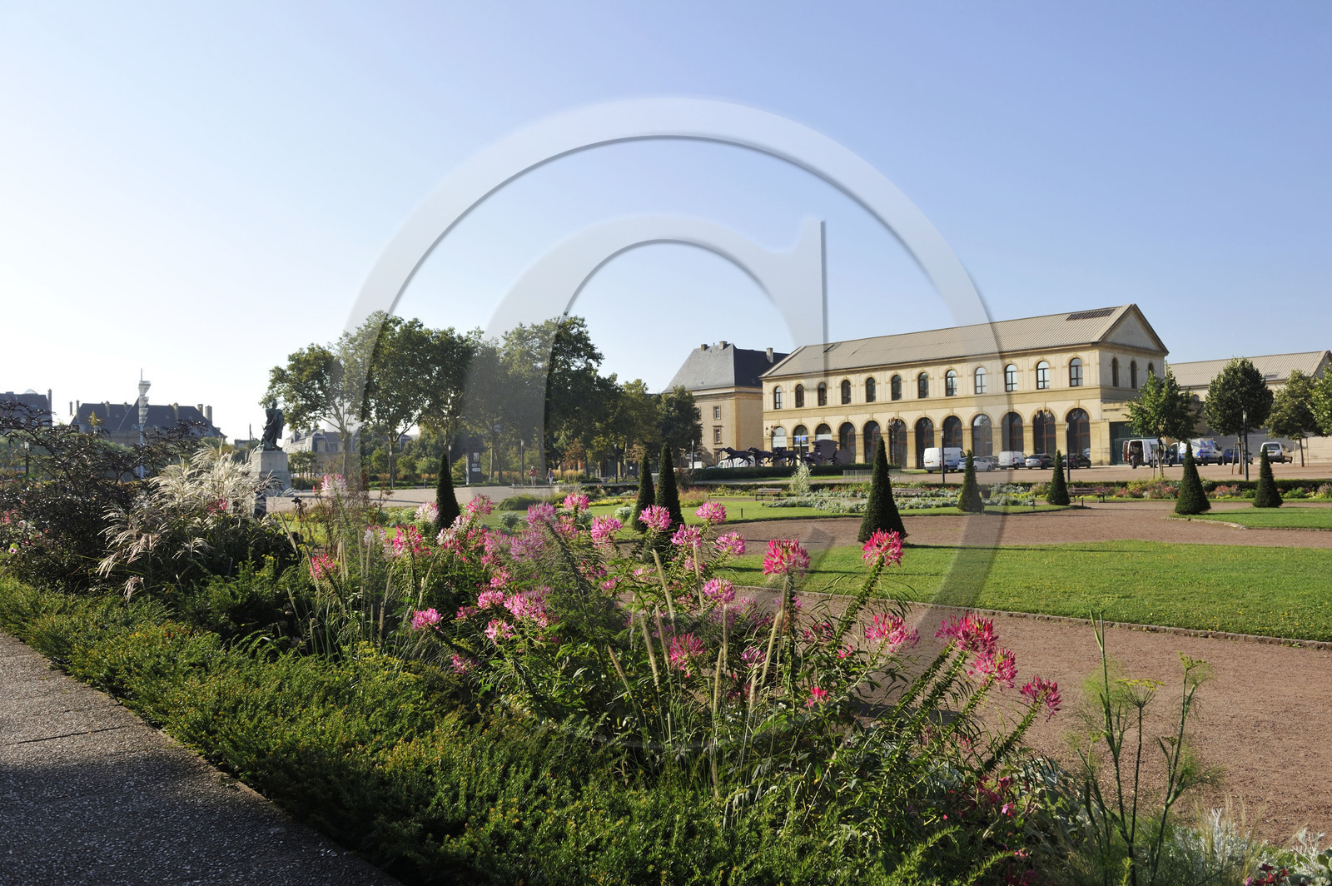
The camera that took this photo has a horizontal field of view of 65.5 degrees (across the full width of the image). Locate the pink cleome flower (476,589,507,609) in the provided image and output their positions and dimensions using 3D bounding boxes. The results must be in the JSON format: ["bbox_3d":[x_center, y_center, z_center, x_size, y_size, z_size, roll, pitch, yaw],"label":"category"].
[{"bbox_3d":[-0.876,0.781,5.200,0.152,0.094,0.152,-1,-1,-10],"label":"pink cleome flower"}]

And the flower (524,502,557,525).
[{"bbox_3d":[-0.685,0.387,5.700,0.183,0.120,0.174,-1,-2,0],"label":"flower"}]

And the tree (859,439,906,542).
[{"bbox_3d":[6.436,1.377,31.000,1.405,3.132,1.405,-2,-1,12],"label":"tree"}]

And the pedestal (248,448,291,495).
[{"bbox_3d":[-26.745,2.004,70.000,2.163,3.081,2.163,0,-2,-41],"label":"pedestal"}]

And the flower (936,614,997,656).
[{"bbox_3d":[1.104,0.705,3.800,0.225,0.157,0.190,-1,-2,0],"label":"flower"}]

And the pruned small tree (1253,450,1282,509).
[{"bbox_3d":[26.297,1.537,45.300,1.104,2.528,1.104,-2,-2,30],"label":"pruned small tree"}]

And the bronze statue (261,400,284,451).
[{"bbox_3d":[-26.638,-1.170,70.000,1.240,3.420,1.054,-1,-2,-30],"label":"bronze statue"}]

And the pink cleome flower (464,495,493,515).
[{"bbox_3d":[-1.119,0.374,6.200,0.174,0.125,0.166,-1,-2,0],"label":"pink cleome flower"}]

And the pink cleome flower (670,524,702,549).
[{"bbox_3d":[0.097,0.434,4.800,0.145,0.110,0.145,-2,-1,1],"label":"pink cleome flower"}]

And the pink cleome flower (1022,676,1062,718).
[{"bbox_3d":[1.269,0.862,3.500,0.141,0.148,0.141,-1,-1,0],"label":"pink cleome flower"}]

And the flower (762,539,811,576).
[{"bbox_3d":[0.478,0.453,4.100,0.194,0.148,0.184,-1,-2,0],"label":"flower"}]

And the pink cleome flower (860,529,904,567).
[{"bbox_3d":[0.793,0.384,3.800,0.156,0.134,0.156,-2,-1,12],"label":"pink cleome flower"}]

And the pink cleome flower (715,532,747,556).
[{"bbox_3d":[0.297,0.468,4.800,0.140,0.110,0.140,-2,-1,3],"label":"pink cleome flower"}]

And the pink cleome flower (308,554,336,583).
[{"bbox_3d":[-2.024,0.736,6.100,0.166,0.172,0.166,-1,-1,0],"label":"pink cleome flower"}]

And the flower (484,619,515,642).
[{"bbox_3d":[-0.823,0.925,5.100,0.154,0.118,0.154,-1,-1,0],"label":"flower"}]

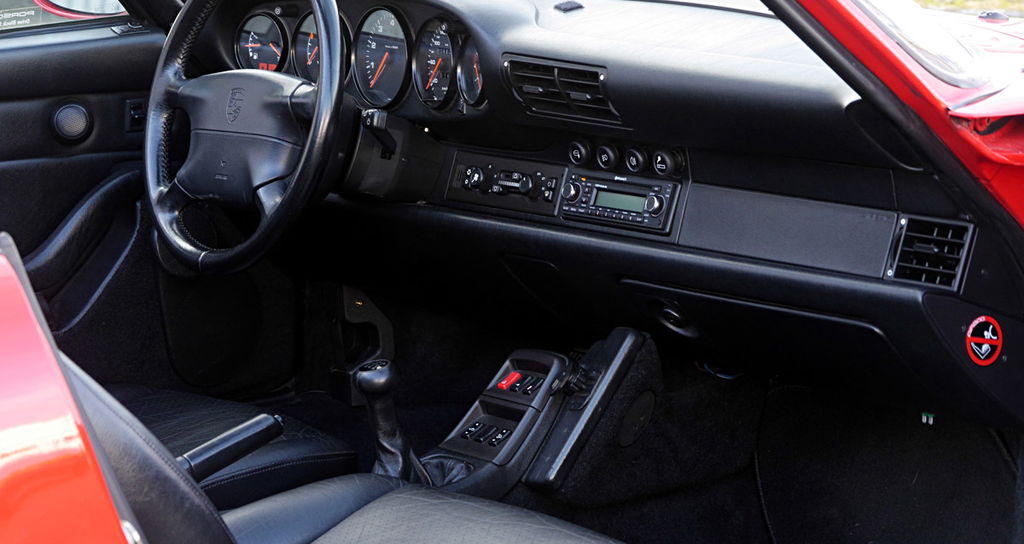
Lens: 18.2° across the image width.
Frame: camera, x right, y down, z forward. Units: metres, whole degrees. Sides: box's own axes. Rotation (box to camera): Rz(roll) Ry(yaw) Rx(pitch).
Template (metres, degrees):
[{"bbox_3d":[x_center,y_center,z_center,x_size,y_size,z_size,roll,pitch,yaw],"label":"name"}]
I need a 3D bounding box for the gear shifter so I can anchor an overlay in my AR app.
[{"bbox_3d":[-0.121,0.162,3.319,0.065,0.150,0.056,-7,10,-35],"label":"gear shifter"}]

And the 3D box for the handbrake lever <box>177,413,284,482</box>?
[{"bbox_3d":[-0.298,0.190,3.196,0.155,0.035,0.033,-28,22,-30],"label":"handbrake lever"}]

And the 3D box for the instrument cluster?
[{"bbox_3d":[-0.164,-0.248,3.707,0.070,0.122,0.520,2,5,-36],"label":"instrument cluster"}]

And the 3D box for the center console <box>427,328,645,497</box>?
[{"bbox_3d":[0.021,0.153,3.380,0.200,0.185,0.185,-7,10,-35],"label":"center console"}]

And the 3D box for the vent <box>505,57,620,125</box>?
[{"bbox_3d":[0.058,-0.196,3.412,0.030,0.063,0.178,-35,25,-27],"label":"vent"}]

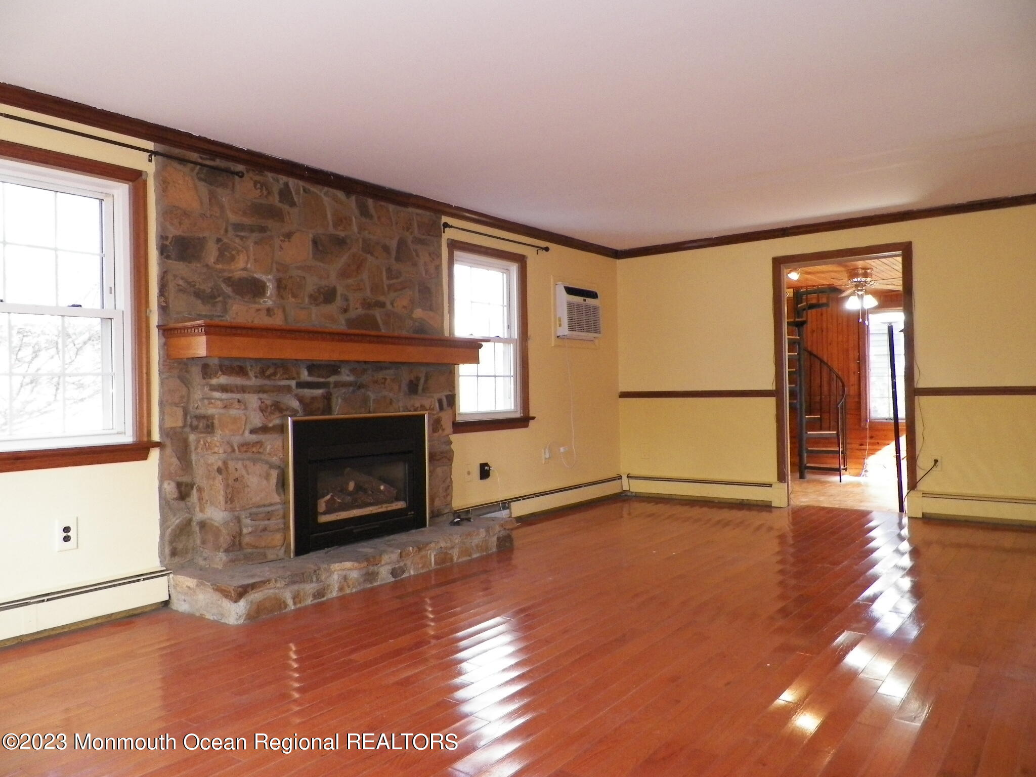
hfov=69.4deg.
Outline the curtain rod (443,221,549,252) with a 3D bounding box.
[{"bbox_3d":[-0.138,-1.166,5.817,0.091,0.057,1.310,-1,0,38],"label":"curtain rod"}]

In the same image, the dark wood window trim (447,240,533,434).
[{"bbox_3d":[-0.193,-0.381,5.779,0.060,1.415,1.022,-1,0,38],"label":"dark wood window trim"}]

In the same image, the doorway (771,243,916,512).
[{"bbox_3d":[2.658,-0.065,6.128,1.085,2.118,0.140,-1,0,38],"label":"doorway"}]

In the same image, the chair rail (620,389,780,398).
[{"bbox_3d":[1.592,0.052,6.871,1.520,0.055,0.022,-1,0,38],"label":"chair rail"}]

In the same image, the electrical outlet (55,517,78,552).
[{"bbox_3d":[-2.036,0.660,3.383,0.010,0.142,0.087,-1,0,38],"label":"electrical outlet"}]

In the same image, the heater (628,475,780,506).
[{"bbox_3d":[1.672,0.913,6.788,1.517,0.192,0.070,-1,0,38],"label":"heater"}]

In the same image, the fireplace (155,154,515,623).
[{"bbox_3d":[-0.897,-0.095,4.324,0.690,2.280,2.074,-1,0,38],"label":"fireplace"}]

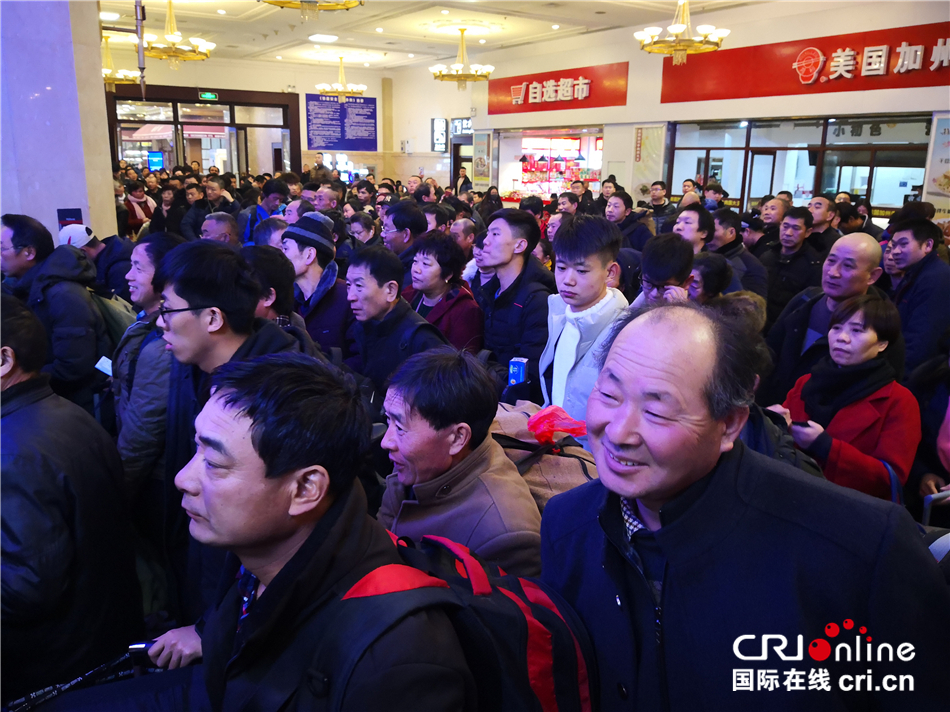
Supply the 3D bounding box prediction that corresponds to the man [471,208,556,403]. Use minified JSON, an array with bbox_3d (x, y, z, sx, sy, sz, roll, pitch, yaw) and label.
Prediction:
[{"bbox_3d":[0.180,0.242,3.242,0.330,1.740,0.520,-11,19,-36],"label":"man"}]

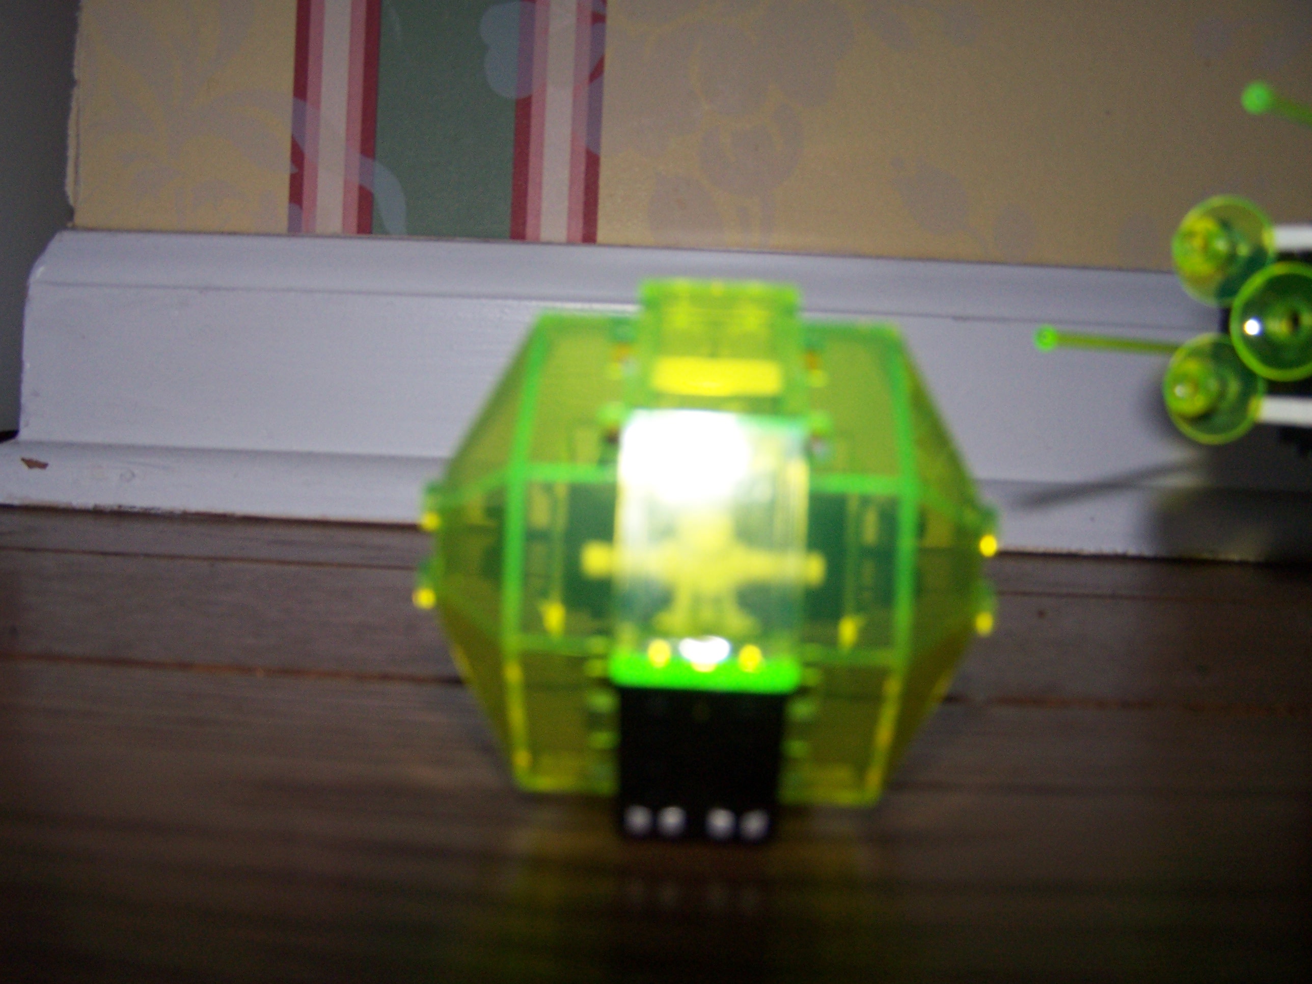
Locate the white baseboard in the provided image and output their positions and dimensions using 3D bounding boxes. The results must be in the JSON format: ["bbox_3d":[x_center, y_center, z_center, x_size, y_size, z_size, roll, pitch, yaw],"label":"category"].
[{"bbox_3d":[0.010,-0.032,0.453,0.436,0.090,0.024,2,4,0],"label":"white baseboard"}]

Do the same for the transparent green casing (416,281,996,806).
[{"bbox_3d":[0.005,0.006,0.152,0.061,0.052,0.052,2,1,2],"label":"transparent green casing"}]

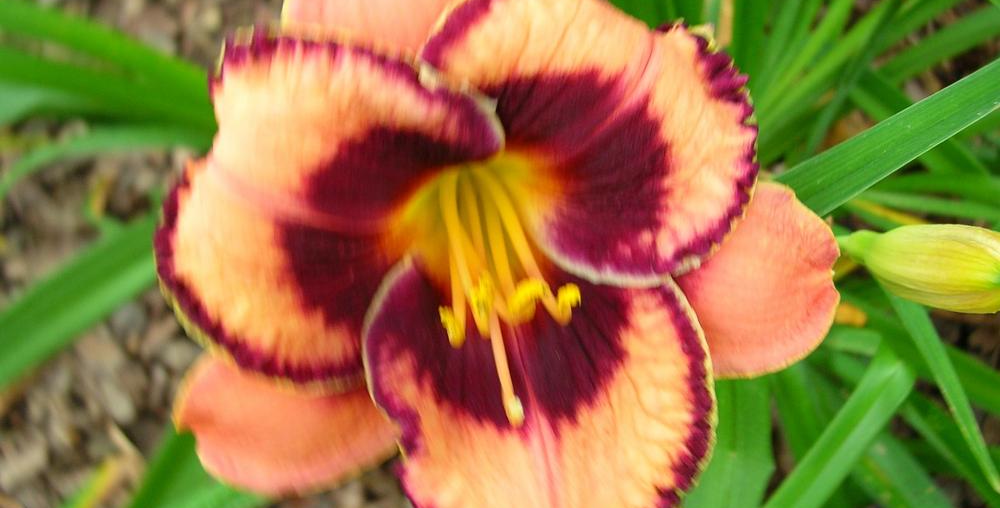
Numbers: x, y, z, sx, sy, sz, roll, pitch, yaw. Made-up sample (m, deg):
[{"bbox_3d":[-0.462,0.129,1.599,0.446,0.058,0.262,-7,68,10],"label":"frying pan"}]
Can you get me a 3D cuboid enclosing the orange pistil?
[{"bbox_3d":[0.002,0.006,0.217,0.030,0.026,0.062,-6,51,-5],"label":"orange pistil"}]

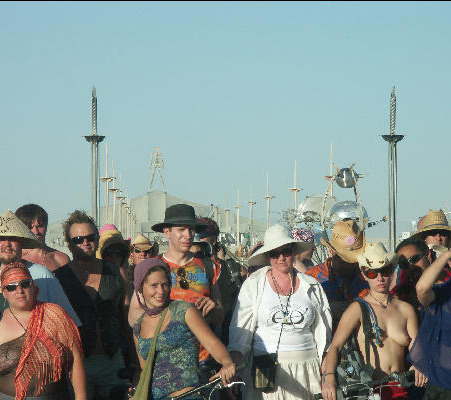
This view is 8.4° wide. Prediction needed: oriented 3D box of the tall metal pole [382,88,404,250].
[{"bbox_3d":[5.170,-0.380,94.800,0.680,6.260,0.680,0,-1,0],"label":"tall metal pole"}]

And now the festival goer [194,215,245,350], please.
[{"bbox_3d":[-0.065,1.000,20.000,0.520,1.760,0.400,0,-1,23],"label":"festival goer"}]

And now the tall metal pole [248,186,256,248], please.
[{"bbox_3d":[1.880,1.500,222.000,0.600,5.460,0.600,0,-1,0],"label":"tall metal pole"}]

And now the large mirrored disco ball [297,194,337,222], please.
[{"bbox_3d":[1.800,0.284,60.000,0.800,0.800,0.800,0,-1,0],"label":"large mirrored disco ball"}]

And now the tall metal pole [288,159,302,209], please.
[{"bbox_3d":[3.540,0.720,155.000,0.620,5.460,0.620,0,-1,0],"label":"tall metal pole"}]

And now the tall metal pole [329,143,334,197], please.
[{"bbox_3d":[4.340,0.377,125.600,0.550,5.460,0.550,0,-1,0],"label":"tall metal pole"}]

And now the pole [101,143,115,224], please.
[{"bbox_3d":[-4.840,0.377,125.600,0.580,5.460,0.580,0,-1,0],"label":"pole"}]

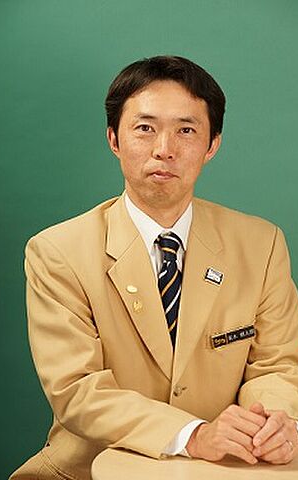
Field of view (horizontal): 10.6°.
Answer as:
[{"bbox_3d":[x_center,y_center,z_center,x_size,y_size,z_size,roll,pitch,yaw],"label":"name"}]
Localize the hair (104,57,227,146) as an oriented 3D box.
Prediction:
[{"bbox_3d":[0.026,-0.206,2.510,0.184,0.165,0.205,4,0,3],"label":"hair"}]

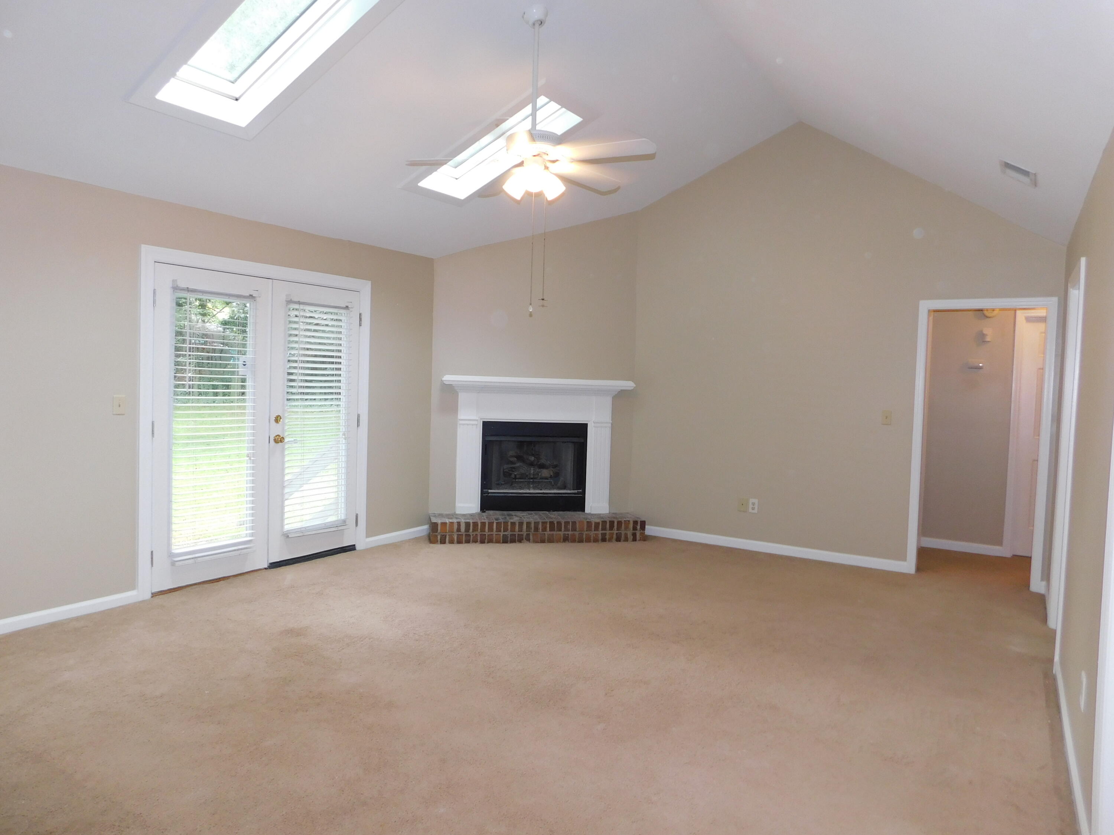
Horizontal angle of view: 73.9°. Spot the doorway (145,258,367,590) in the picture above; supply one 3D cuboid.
[{"bbox_3d":[-2.034,0.053,5.207,0.050,2.036,1.617,3,3,33],"label":"doorway"}]

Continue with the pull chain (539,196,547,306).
[{"bbox_3d":[-0.070,-0.900,3.950,0.035,0.602,0.030,2,3,-1],"label":"pull chain"}]

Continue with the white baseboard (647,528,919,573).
[{"bbox_3d":[1.783,1.108,6.306,2.257,0.082,0.016,3,3,33],"label":"white baseboard"}]

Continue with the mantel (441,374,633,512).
[{"bbox_3d":[-0.165,0.264,6.703,1.751,1.240,0.180,1,3,-12],"label":"mantel"}]

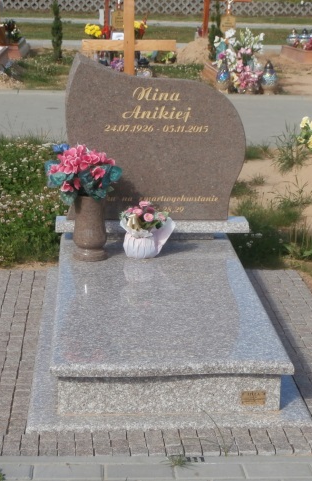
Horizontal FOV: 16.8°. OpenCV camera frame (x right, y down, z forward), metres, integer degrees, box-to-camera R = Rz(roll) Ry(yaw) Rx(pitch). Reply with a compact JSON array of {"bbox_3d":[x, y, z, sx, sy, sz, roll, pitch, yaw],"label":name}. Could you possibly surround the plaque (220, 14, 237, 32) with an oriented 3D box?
[{"bbox_3d":[0.949,-2.823,13.800,0.200,0.250,0.015,0,15,-4],"label":"plaque"}]

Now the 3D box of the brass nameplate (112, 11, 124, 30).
[{"bbox_3d":[-0.474,-2.881,13.800,0.195,0.235,0.015,0,15,-4],"label":"brass nameplate"}]

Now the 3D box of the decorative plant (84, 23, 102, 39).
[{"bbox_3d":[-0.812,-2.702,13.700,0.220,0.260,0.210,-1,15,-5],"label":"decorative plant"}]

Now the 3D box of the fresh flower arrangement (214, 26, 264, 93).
[{"bbox_3d":[0.950,-2.047,12.000,0.570,0.640,0.500,0,15,-4],"label":"fresh flower arrangement"}]

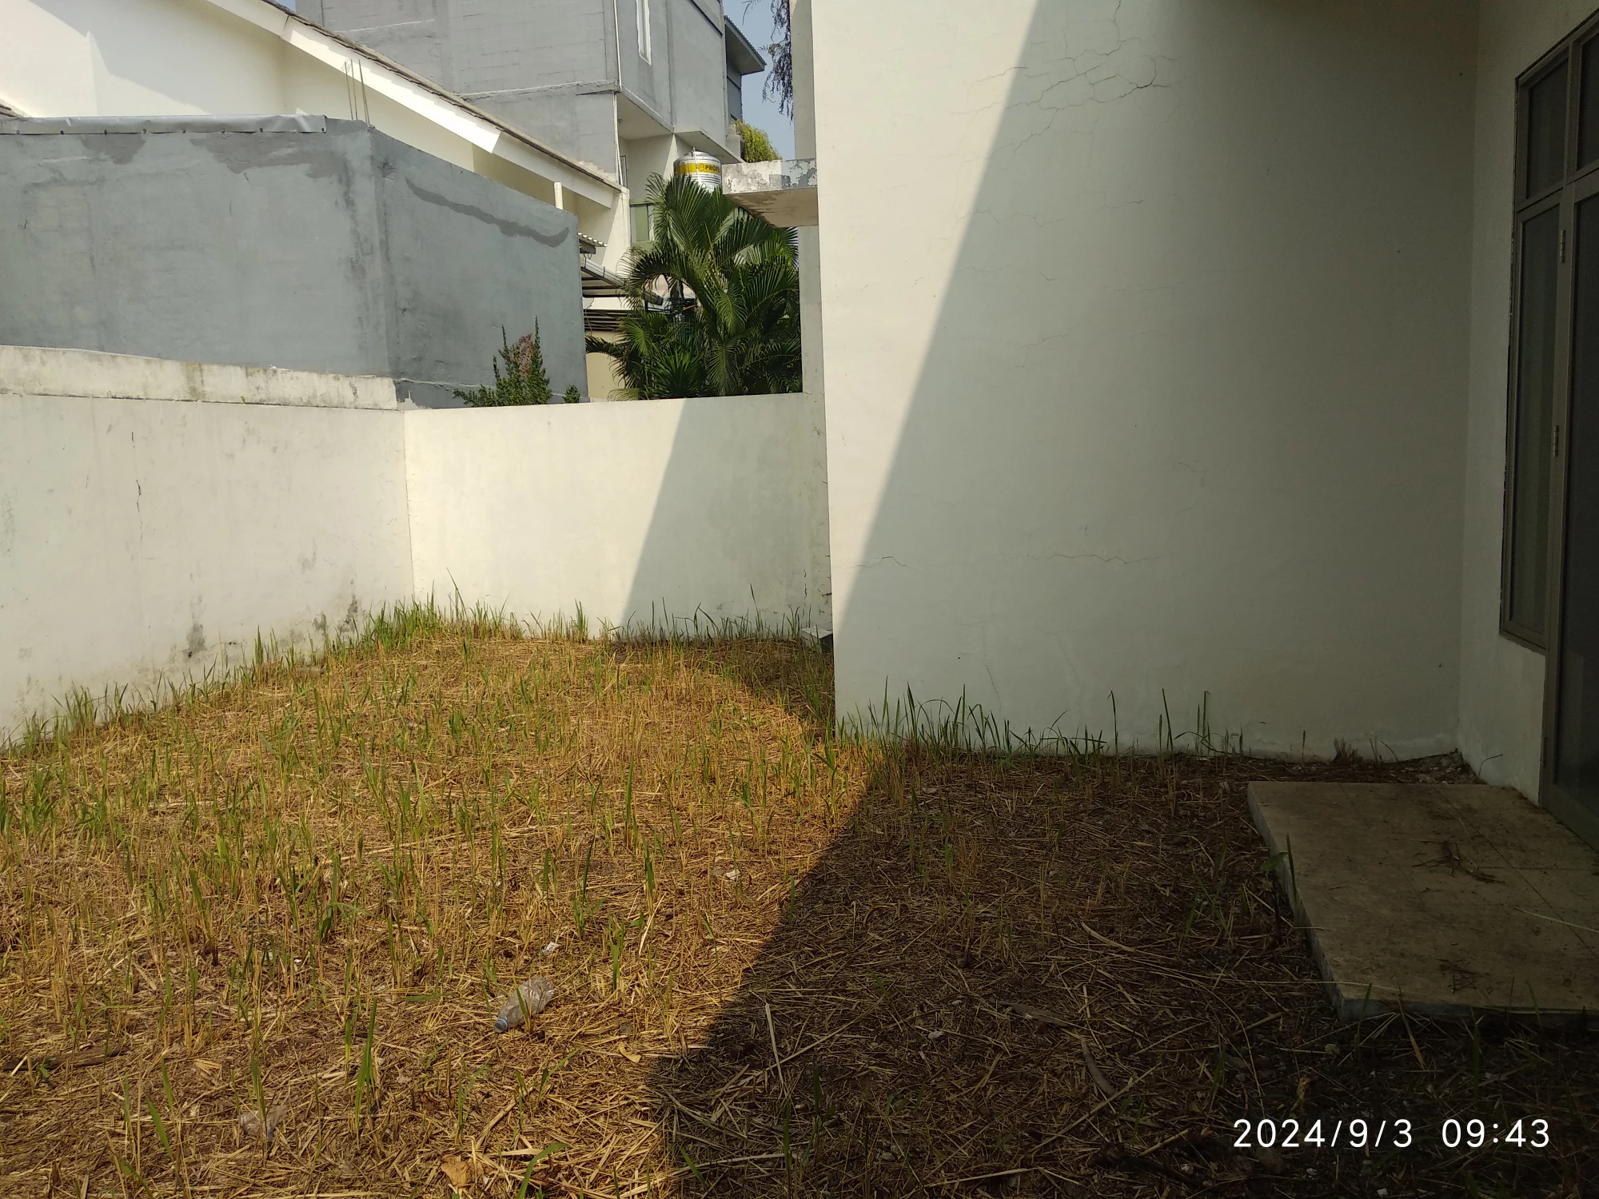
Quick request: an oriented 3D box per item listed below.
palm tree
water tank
[{"bbox_3d":[-1.017,-2.469,13.812,2.700,4.723,2.700,-1,6,0],"label":"palm tree"},{"bbox_3d":[-1.657,-6.767,19.882,0.830,1.250,0.830,-1,6,0],"label":"water tank"}]

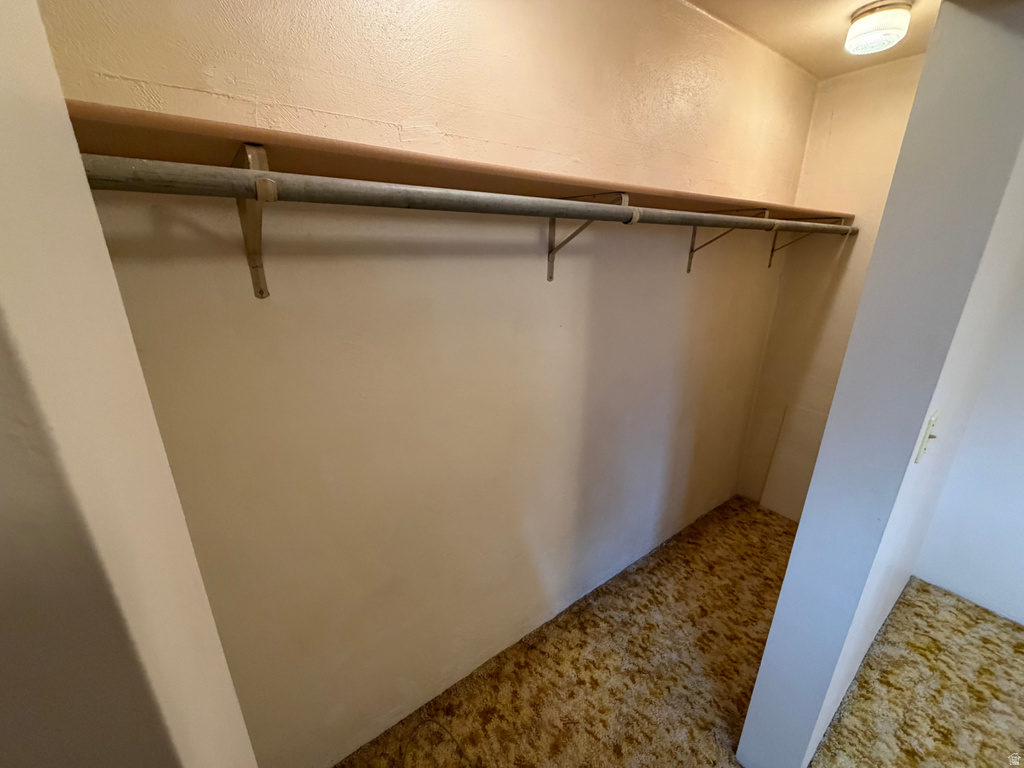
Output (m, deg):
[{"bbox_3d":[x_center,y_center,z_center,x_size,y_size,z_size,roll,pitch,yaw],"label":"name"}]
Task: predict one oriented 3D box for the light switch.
[{"bbox_3d":[0.993,0.128,0.982,0.070,0.114,0.016,-13,23,-35],"label":"light switch"}]

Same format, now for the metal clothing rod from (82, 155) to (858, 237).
[{"bbox_3d":[0.589,-0.503,1.268,2.832,0.039,0.039,-13,23,-35],"label":"metal clothing rod"}]

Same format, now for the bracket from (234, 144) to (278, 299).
[{"bbox_3d":[-0.438,-0.257,0.729,0.028,0.243,0.331,-13,23,-35],"label":"bracket"}]

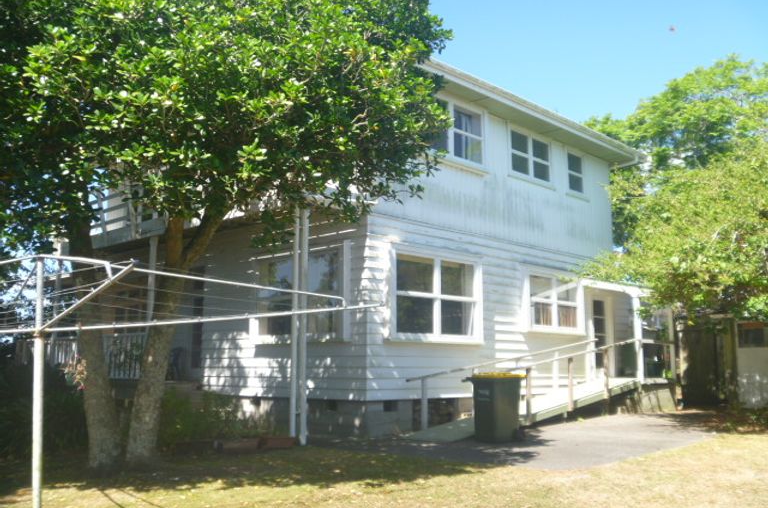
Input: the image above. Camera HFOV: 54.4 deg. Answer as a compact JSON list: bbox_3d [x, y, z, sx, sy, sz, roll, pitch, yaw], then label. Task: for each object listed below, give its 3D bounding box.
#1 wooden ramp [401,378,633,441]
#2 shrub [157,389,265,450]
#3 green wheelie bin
[{"bbox_3d":[2.914,2.893,14.225,1.008,0.857,6.472,-8,-12,44],"label":"wooden ramp"},{"bbox_3d":[-2.738,2.477,11.651,1.650,0.880,1.250,2,-9,-13],"label":"shrub"},{"bbox_3d":[1.834,2.431,11.897,0.580,1.050,0.710,-8,-12,44],"label":"green wheelie bin"}]

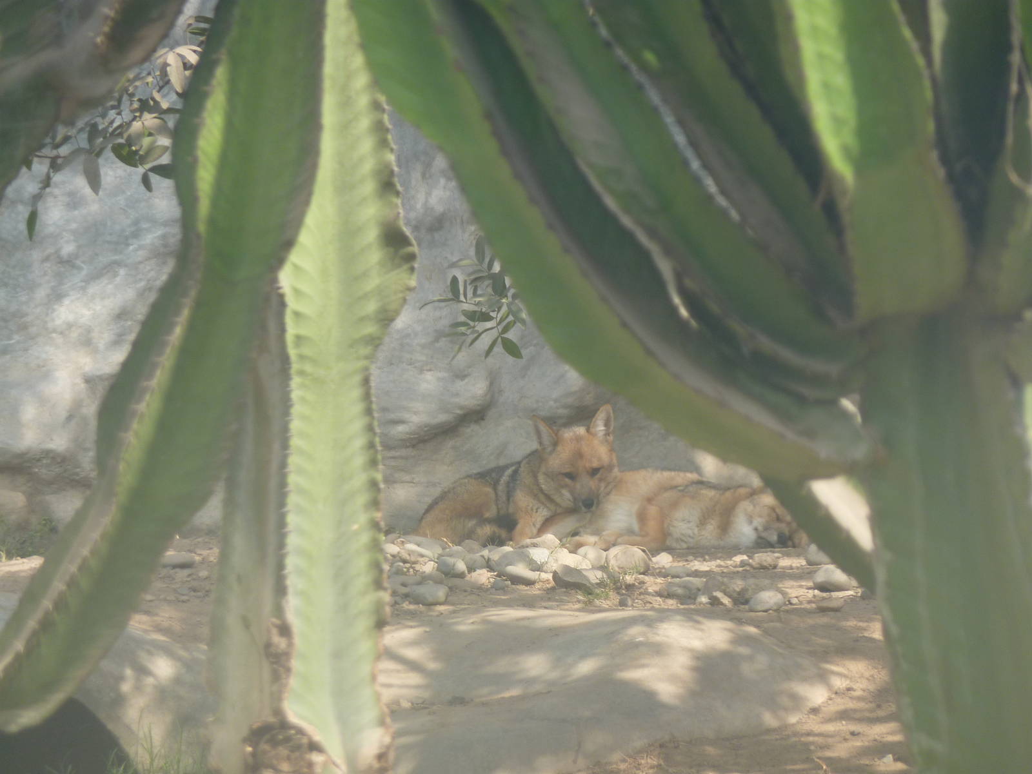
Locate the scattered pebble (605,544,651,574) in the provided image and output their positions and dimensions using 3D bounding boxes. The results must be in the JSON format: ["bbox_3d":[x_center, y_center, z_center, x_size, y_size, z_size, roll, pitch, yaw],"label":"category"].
[{"bbox_3d":[0.190,0.293,15.160,0.075,0.049,0.064,0,4,0],"label":"scattered pebble"}]

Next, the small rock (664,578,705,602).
[{"bbox_3d":[0.278,0.334,14.723,0.066,0.041,0.053,0,4,0],"label":"small rock"}]

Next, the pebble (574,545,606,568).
[{"bbox_3d":[0.127,0.290,15.235,0.055,0.040,0.047,0,4,0],"label":"pebble"}]

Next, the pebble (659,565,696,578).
[{"bbox_3d":[0.271,0.311,15.079,0.062,0.023,0.047,0,4,0],"label":"pebble"}]

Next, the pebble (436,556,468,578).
[{"bbox_3d":[-0.108,0.303,15.094,0.054,0.036,0.052,0,4,0],"label":"pebble"}]

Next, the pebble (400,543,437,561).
[{"bbox_3d":[-0.168,0.283,15.330,0.064,0.032,0.044,0,4,0],"label":"pebble"}]

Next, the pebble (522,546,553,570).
[{"bbox_3d":[0.036,0.291,15.248,0.054,0.040,0.048,0,4,0],"label":"pebble"}]

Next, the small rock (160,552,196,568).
[{"bbox_3d":[-0.575,0.295,15.236,0.060,0.027,0.048,0,4,0],"label":"small rock"}]

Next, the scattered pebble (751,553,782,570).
[{"bbox_3d":[0.425,0.297,15.197,0.052,0.030,0.042,0,4,0],"label":"scattered pebble"}]

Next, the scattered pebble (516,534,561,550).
[{"bbox_3d":[0.039,0.268,15.469,0.077,0.030,0.058,0,4,0],"label":"scattered pebble"}]

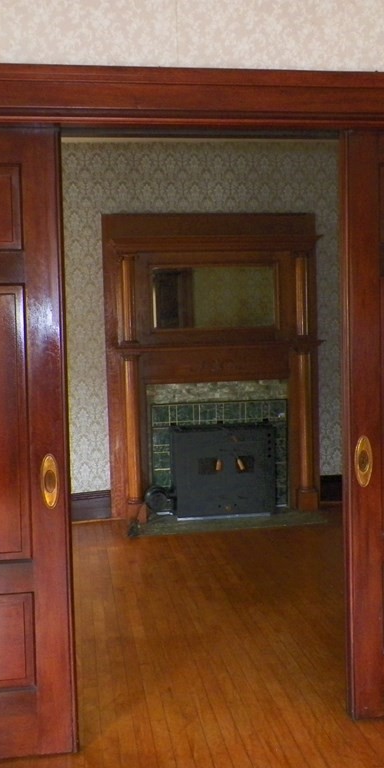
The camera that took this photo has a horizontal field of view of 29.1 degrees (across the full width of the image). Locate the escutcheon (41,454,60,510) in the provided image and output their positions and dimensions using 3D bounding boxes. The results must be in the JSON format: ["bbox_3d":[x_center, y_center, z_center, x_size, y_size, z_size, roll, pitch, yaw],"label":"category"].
[{"bbox_3d":[-0.458,0.315,2.388,0.063,0.179,0.012,-2,3,-9],"label":"escutcheon"}]

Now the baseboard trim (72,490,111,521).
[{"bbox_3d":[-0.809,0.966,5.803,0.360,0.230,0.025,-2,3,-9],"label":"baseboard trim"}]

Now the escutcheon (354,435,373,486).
[{"bbox_3d":[0.593,0.271,2.558,0.064,0.179,0.012,-2,3,-9],"label":"escutcheon"}]

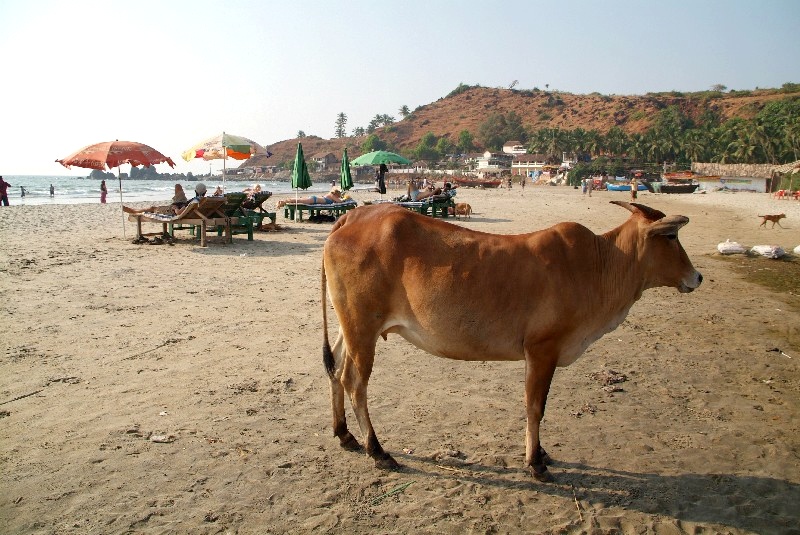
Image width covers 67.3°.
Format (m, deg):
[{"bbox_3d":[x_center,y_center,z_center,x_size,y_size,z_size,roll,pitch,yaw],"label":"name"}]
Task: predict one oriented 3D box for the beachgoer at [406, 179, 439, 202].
[{"bbox_3d":[0.660,-2.162,16.866,0.980,0.641,0.500,0,9,0],"label":"beachgoer"}]

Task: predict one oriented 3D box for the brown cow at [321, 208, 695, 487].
[{"bbox_3d":[0.495,0.336,2.862,1.780,1.270,0.500,1,9,4],"label":"brown cow"}]

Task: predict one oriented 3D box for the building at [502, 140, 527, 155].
[{"bbox_3d":[38.336,-40.598,204.211,8.200,4.700,7.000,0,8,-6],"label":"building"}]

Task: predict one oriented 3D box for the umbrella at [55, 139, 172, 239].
[{"bbox_3d":[-5.826,-1.610,12.406,2.450,2.020,2.450,1,8,0],"label":"umbrella"}]

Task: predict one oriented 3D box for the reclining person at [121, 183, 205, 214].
[{"bbox_3d":[-4.439,-1.283,11.441,1.700,0.660,0.600,5,9,26],"label":"reclining person"}]

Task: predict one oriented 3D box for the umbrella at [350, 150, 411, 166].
[{"bbox_3d":[-0.600,-2.807,19.601,2.030,1.989,2.030,0,9,0],"label":"umbrella"}]

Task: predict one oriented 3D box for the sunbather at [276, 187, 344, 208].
[{"bbox_3d":[-2.282,-1.820,15.401,1.760,0.484,0.500,0,9,0],"label":"sunbather"}]

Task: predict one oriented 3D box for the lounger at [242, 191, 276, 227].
[{"bbox_3d":[-3.987,-1.417,14.908,2.050,0.920,0.720,4,9,22],"label":"lounger"}]

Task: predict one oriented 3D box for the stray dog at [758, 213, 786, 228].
[{"bbox_3d":[11.967,-1.497,19.293,0.900,0.507,0.200,0,9,0],"label":"stray dog"}]

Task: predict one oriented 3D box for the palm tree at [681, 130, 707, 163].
[{"bbox_3d":[50.356,-18.768,103.356,4.900,9.409,4.900,0,9,0],"label":"palm tree"}]

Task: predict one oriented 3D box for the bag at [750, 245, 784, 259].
[{"bbox_3d":[7.274,-0.321,11.886,0.650,0.249,0.380,4,9,25],"label":"bag"}]

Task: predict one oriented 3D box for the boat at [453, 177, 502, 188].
[{"bbox_3d":[11.757,-12.856,91.102,7.600,1.728,1.900,0,9,0],"label":"boat"}]

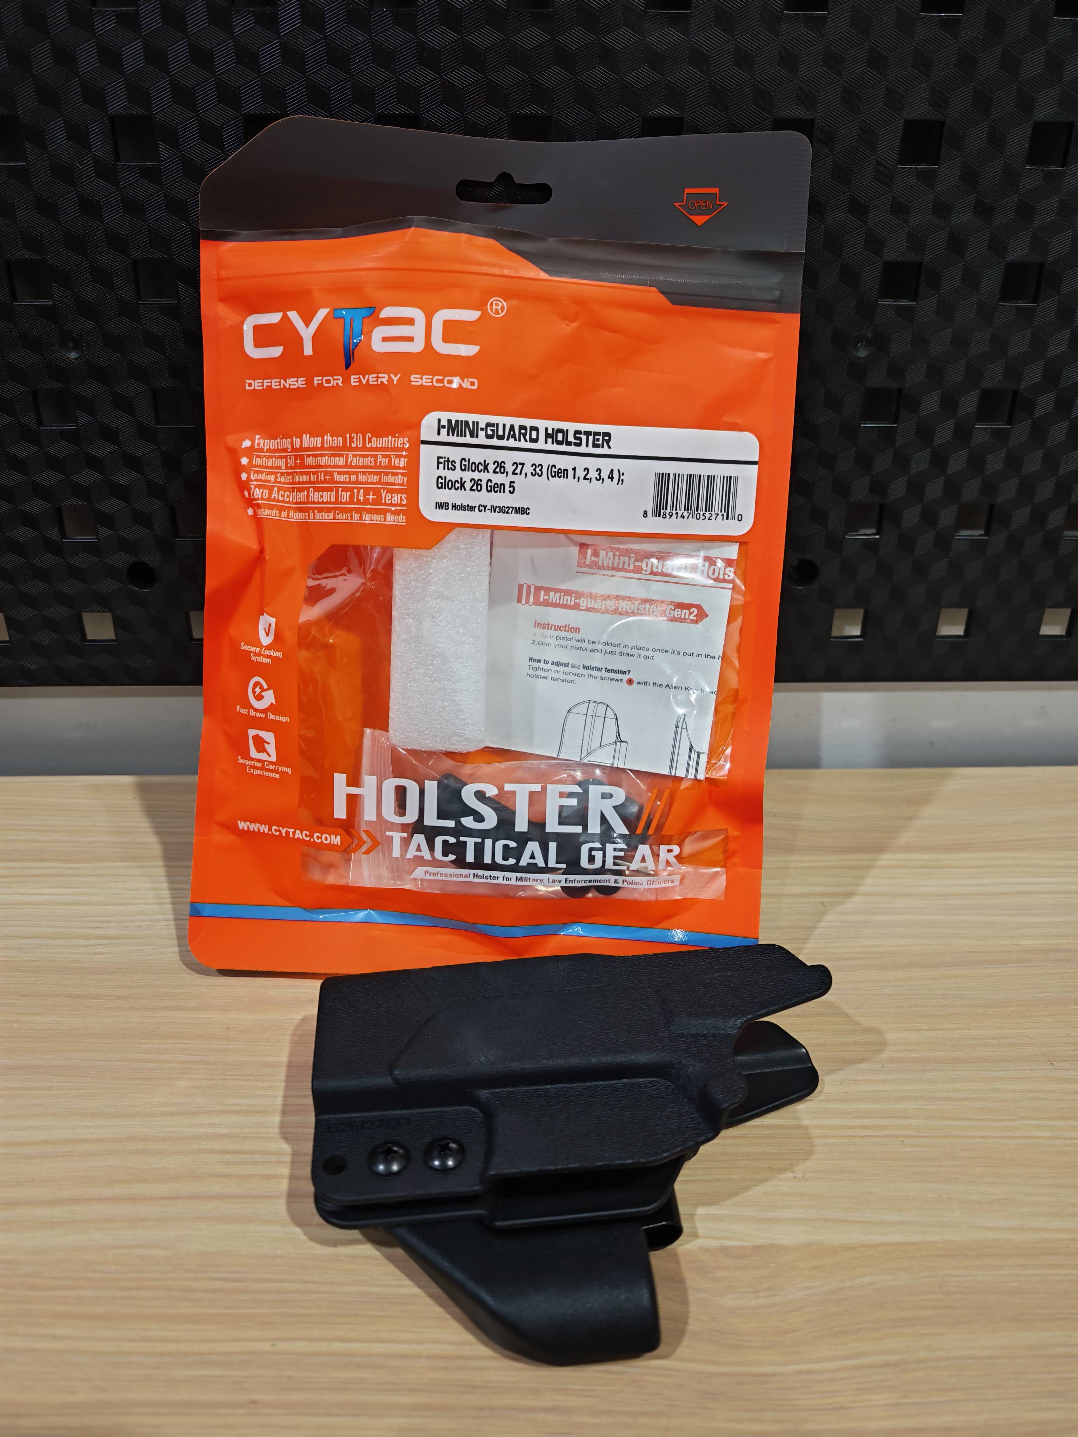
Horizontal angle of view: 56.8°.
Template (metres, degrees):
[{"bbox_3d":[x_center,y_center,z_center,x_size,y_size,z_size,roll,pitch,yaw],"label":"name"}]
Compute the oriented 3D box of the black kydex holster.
[{"bbox_3d":[0.016,0.107,0.261,0.147,0.039,0.102,-3,26,-6],"label":"black kydex holster"}]

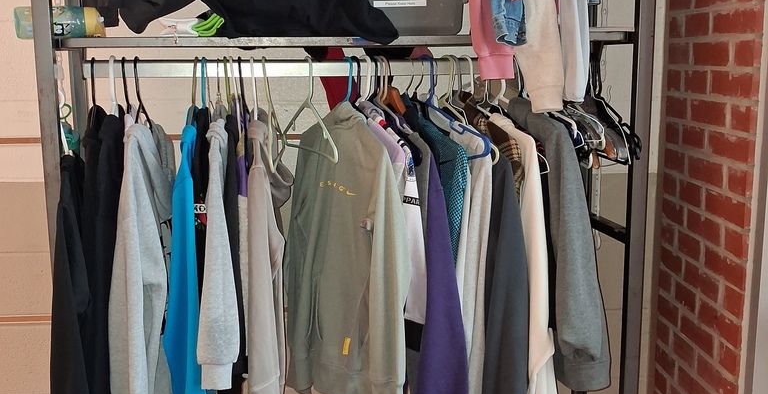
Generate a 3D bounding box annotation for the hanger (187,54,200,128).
[{"bbox_3d":[-0.434,-0.211,1.831,0.015,0.220,0.410,-1,9,-4],"label":"hanger"}]

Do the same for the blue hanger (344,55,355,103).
[{"bbox_3d":[-0.091,-0.219,1.873,0.015,0.220,0.410,-5,10,-26],"label":"blue hanger"}]

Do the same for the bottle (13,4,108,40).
[{"bbox_3d":[-0.708,-0.382,1.749,0.185,0.069,0.069,-4,48,-21],"label":"bottle"}]

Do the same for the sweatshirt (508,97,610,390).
[{"bbox_3d":[0.379,0.085,1.958,0.150,0.660,0.440,-3,9,-15],"label":"sweatshirt"}]

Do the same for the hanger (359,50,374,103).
[{"bbox_3d":[-0.045,-0.215,1.901,0.020,0.235,0.410,-5,10,-27],"label":"hanger"}]

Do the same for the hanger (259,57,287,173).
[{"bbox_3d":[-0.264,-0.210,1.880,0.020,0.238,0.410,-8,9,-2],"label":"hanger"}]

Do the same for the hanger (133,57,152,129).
[{"bbox_3d":[-0.548,-0.208,1.816,0.015,0.220,0.410,-1,9,-7],"label":"hanger"}]

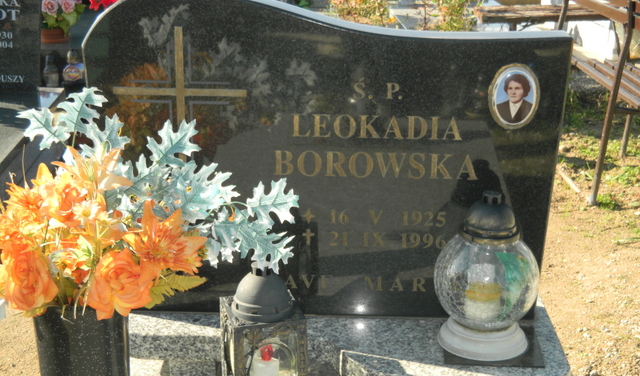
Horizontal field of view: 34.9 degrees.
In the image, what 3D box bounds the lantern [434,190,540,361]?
[{"bbox_3d":[0.317,0.156,1.940,0.200,0.303,0.200,1,18,0],"label":"lantern"}]

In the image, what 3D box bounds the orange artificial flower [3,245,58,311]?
[{"bbox_3d":[-0.418,0.129,1.470,0.078,0.098,0.070,3,0,6],"label":"orange artificial flower"}]

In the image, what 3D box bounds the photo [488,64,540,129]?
[{"bbox_3d":[0.373,-0.175,1.950,0.098,0.130,0.013,2,18,2],"label":"photo"}]

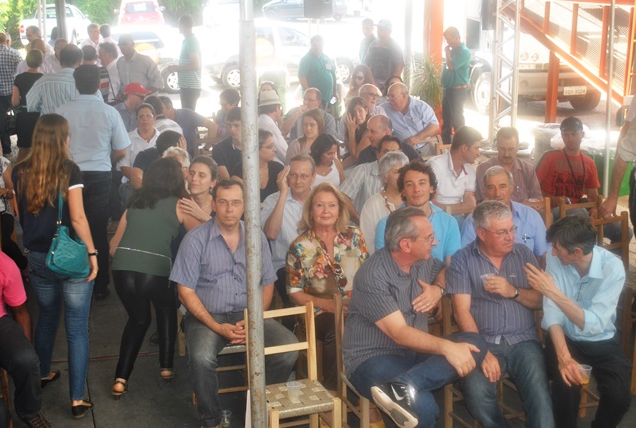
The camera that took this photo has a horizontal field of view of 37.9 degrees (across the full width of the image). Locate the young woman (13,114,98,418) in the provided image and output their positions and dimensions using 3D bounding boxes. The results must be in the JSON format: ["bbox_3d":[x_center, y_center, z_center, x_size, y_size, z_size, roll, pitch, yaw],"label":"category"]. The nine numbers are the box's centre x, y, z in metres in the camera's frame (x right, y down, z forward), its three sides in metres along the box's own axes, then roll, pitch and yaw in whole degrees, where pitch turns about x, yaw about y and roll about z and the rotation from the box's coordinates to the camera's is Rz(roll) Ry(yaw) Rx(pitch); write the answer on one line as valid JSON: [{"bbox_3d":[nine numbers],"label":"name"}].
[{"bbox_3d":[-1.418,0.245,5.065,0.480,1.620,0.480,0,13,3],"label":"young woman"}]

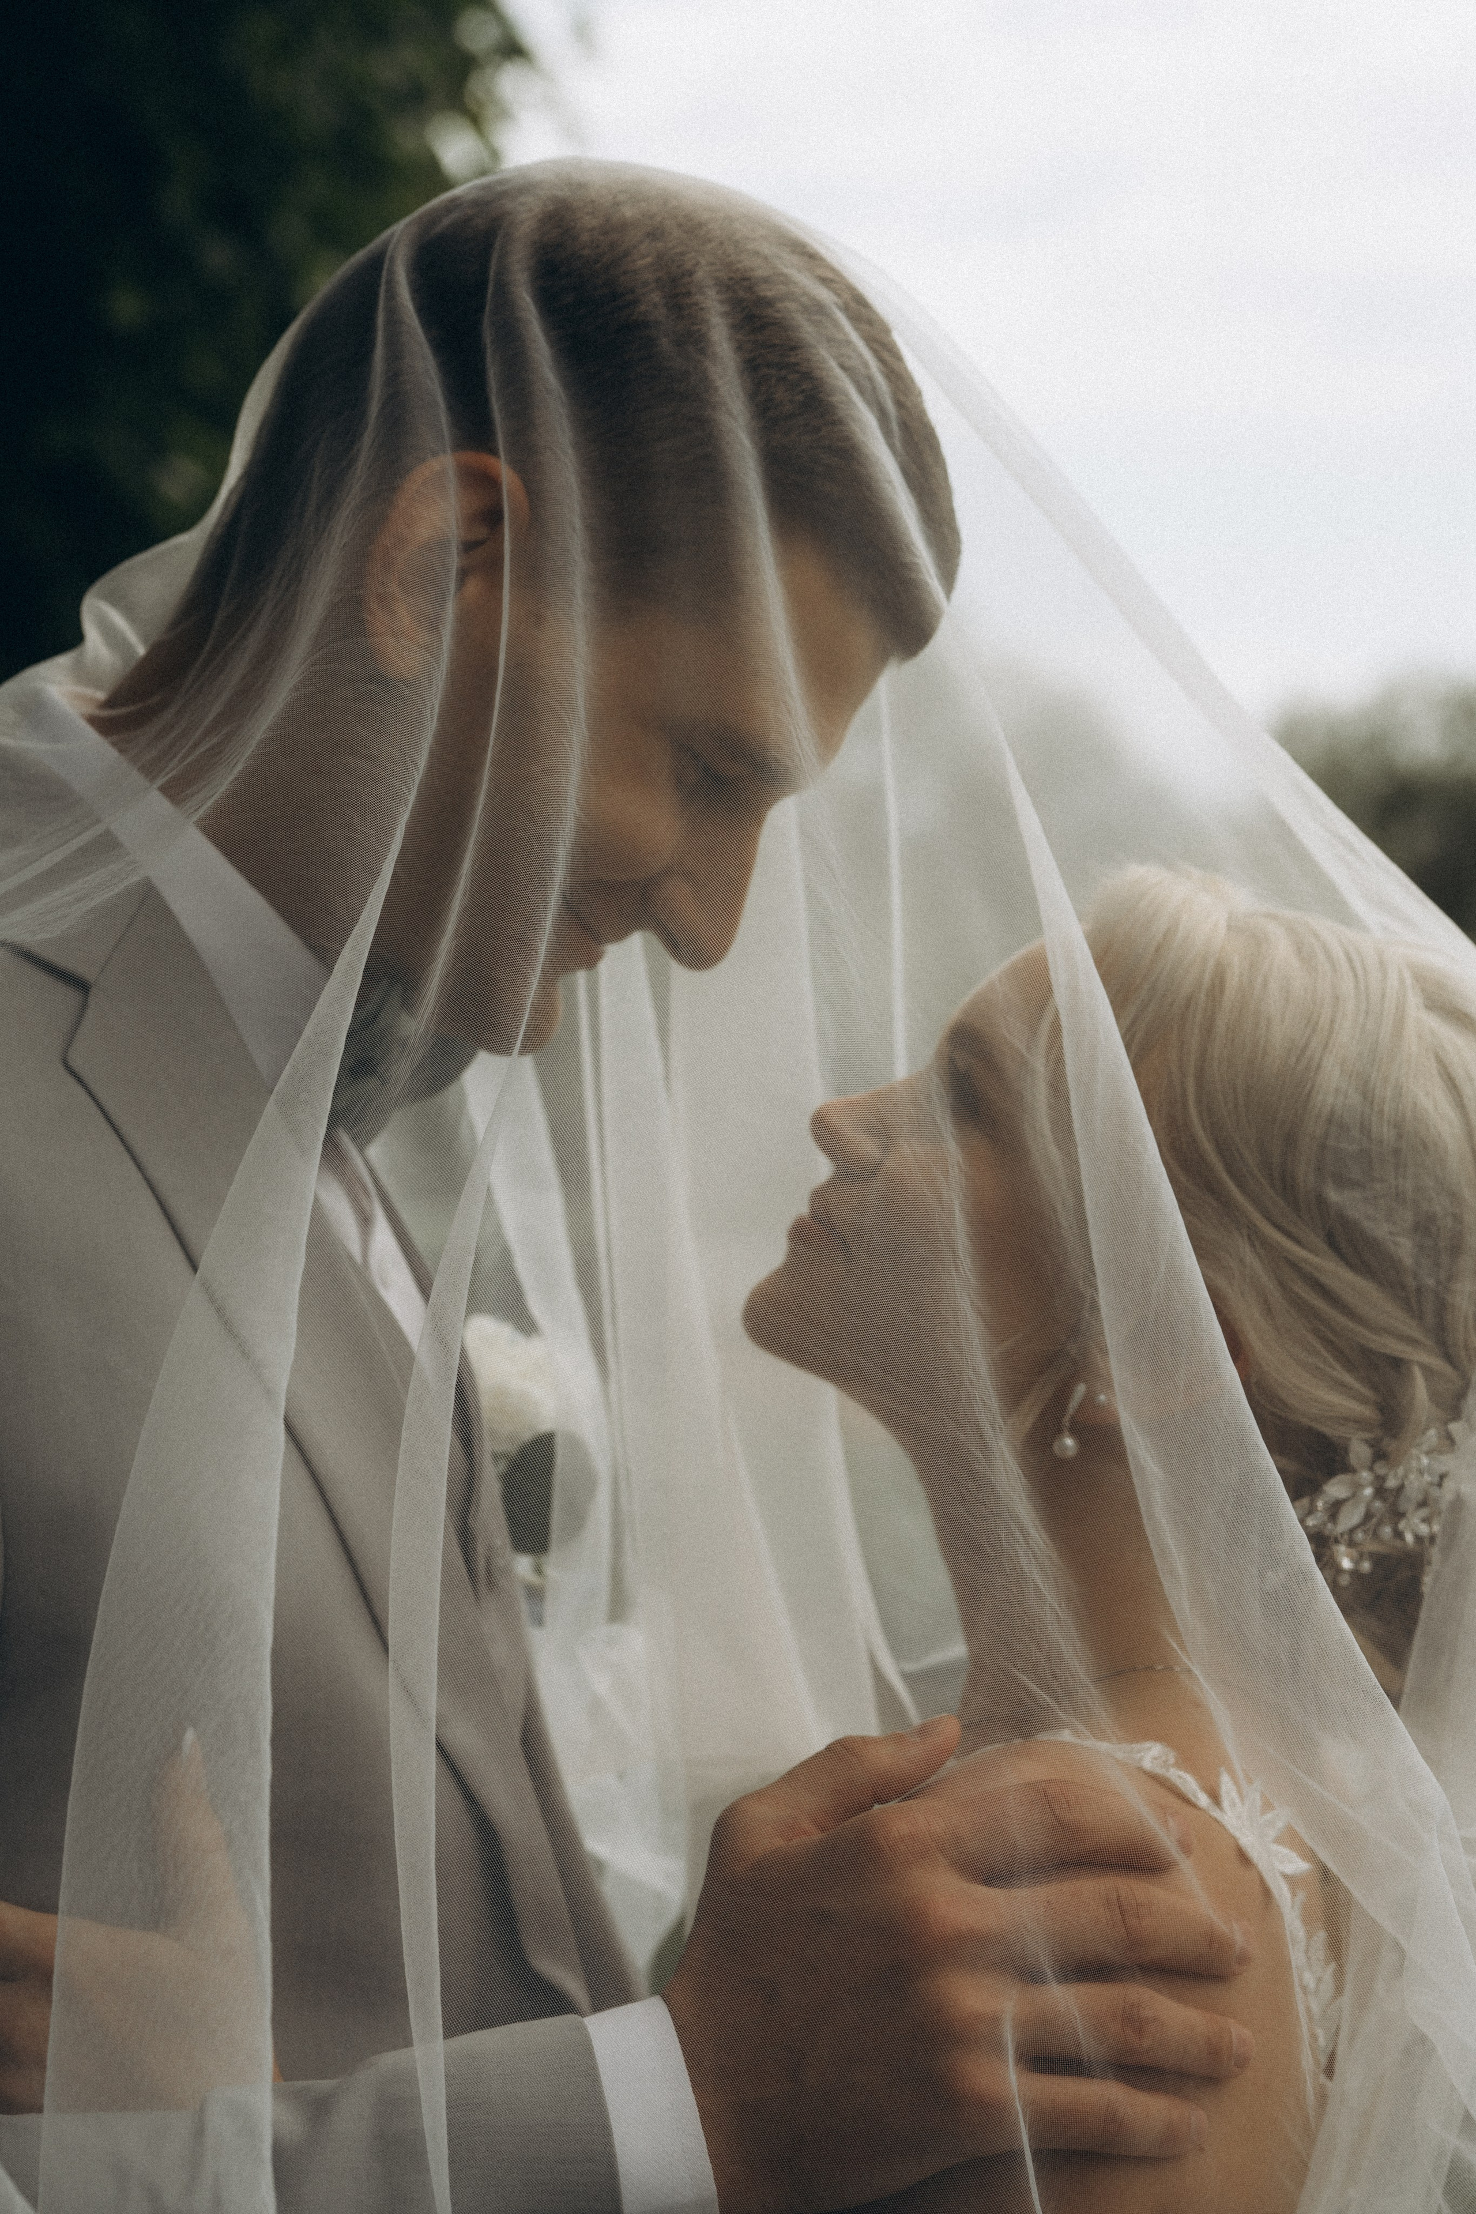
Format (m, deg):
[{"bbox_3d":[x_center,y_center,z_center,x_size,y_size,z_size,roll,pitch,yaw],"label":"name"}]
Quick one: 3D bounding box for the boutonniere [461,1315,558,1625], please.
[{"bbox_3d":[-0.069,0.118,1.700,0.042,0.104,0.062,-9,-2,15],"label":"boutonniere"}]

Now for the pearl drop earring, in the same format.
[{"bbox_3d":[0.100,0.095,1.580,0.009,0.024,0.009,9,-2,17],"label":"pearl drop earring"}]

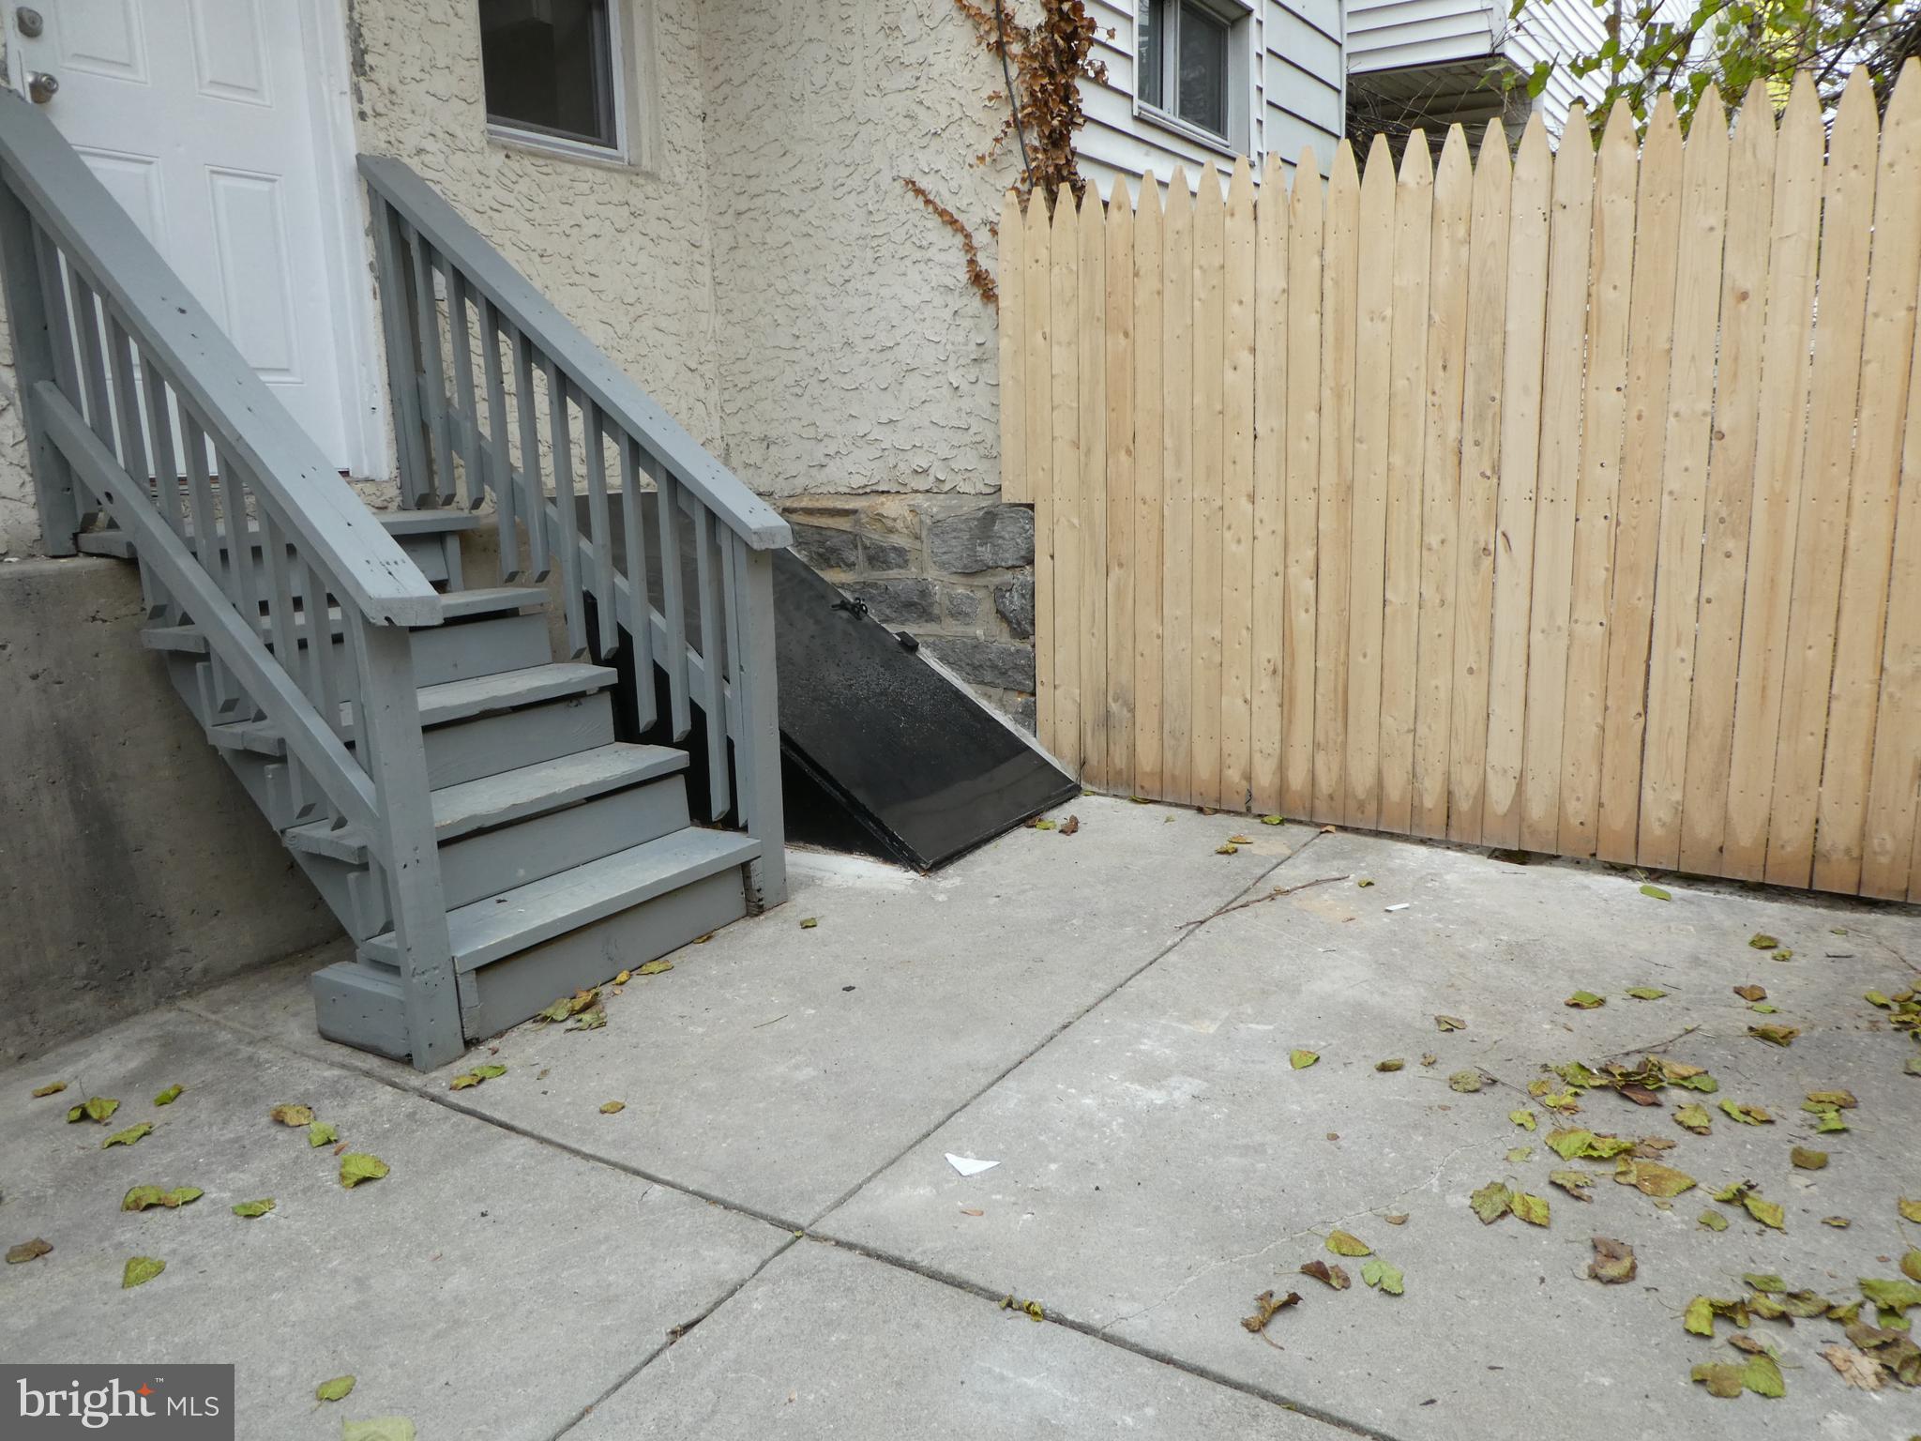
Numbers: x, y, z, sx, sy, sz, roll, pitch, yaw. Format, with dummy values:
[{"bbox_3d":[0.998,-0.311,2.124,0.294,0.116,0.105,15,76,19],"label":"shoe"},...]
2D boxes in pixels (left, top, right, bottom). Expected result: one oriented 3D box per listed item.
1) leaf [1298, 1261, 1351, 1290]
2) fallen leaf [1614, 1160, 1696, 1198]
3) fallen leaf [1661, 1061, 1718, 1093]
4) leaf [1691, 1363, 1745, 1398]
[{"bbox_3d":[0.500,0.746,1.808,0.066,0.022,0.036,9,16,42],"label":"leaf"},{"bbox_3d":[1.044,0.688,2.007,0.103,0.022,0.082,8,15,41],"label":"fallen leaf"},{"bbox_3d":[1.272,0.615,2.319,0.081,0.025,0.082,1,12,15],"label":"fallen leaf"},{"bbox_3d":[0.833,0.721,1.458,0.062,0.014,0.044,0,10,6],"label":"leaf"}]

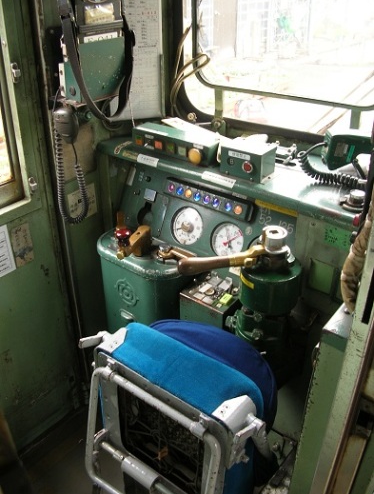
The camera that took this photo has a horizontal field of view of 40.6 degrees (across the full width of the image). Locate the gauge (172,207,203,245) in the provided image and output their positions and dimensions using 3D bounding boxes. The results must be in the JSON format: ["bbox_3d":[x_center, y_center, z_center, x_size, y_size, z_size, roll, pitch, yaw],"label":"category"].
[{"bbox_3d":[0.005,-0.059,1.454,0.113,0.113,0.029,22,15,34],"label":"gauge"}]

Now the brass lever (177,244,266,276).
[{"bbox_3d":[0.080,0.022,1.101,0.207,0.043,0.036,-10,31,-16],"label":"brass lever"}]

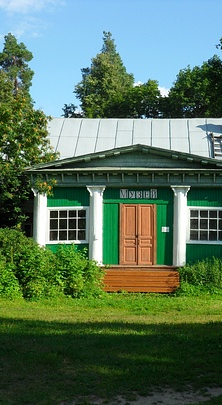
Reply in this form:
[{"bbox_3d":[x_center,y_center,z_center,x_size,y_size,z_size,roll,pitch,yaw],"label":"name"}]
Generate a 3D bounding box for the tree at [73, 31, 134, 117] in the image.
[{"bbox_3d":[-0.439,-3.242,46.344,5.000,16.300,5.000,0,-4,3],"label":"tree"}]

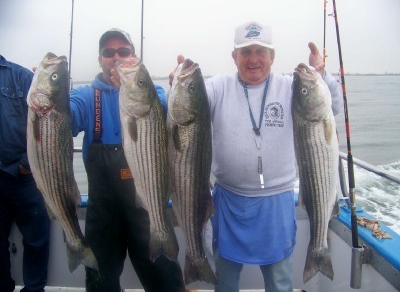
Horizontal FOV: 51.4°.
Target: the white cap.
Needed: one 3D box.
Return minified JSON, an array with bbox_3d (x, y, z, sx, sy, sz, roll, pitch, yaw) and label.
[{"bbox_3d":[0.241,-0.483,1.840,0.175,0.127,0.265,0,9,7],"label":"white cap"}]

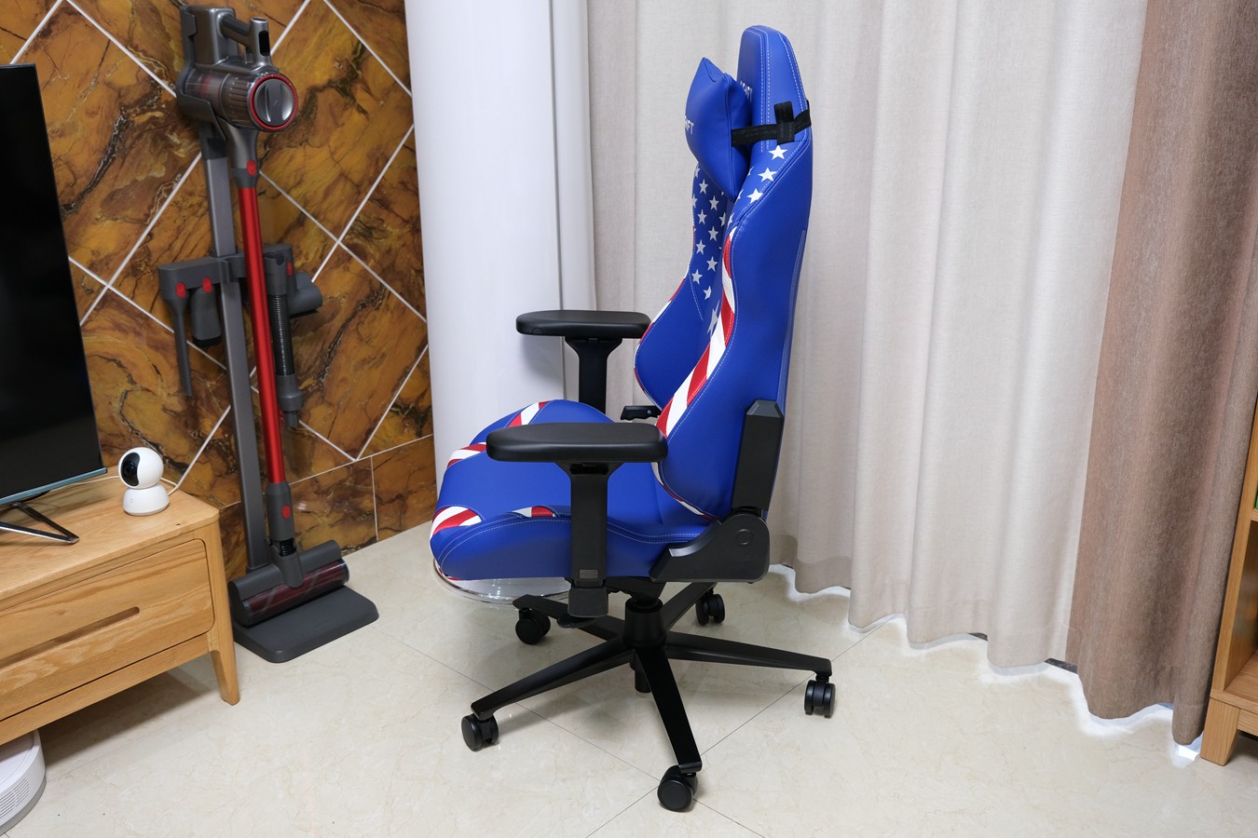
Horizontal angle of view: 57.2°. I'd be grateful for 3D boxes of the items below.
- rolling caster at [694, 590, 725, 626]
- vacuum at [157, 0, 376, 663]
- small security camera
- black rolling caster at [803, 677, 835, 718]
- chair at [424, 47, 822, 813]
[{"bbox_3d":[0.180,0.410,2.501,0.053,0.072,0.064,-5,20,-12],"label":"rolling caster"},{"bbox_3d":[-0.729,-0.159,2.342,0.280,1.270,0.350,16,25,39],"label":"vacuum"},{"bbox_3d":[-0.888,0.109,2.108,0.078,0.118,0.078,4,20,12],"label":"small security camera"},{"bbox_3d":[0.359,0.524,2.167,0.053,0.072,0.064,6,20,18],"label":"black rolling caster"},{"bbox_3d":[0.021,-0.035,2.024,0.740,1.230,0.770,-1,19,-2],"label":"chair"}]

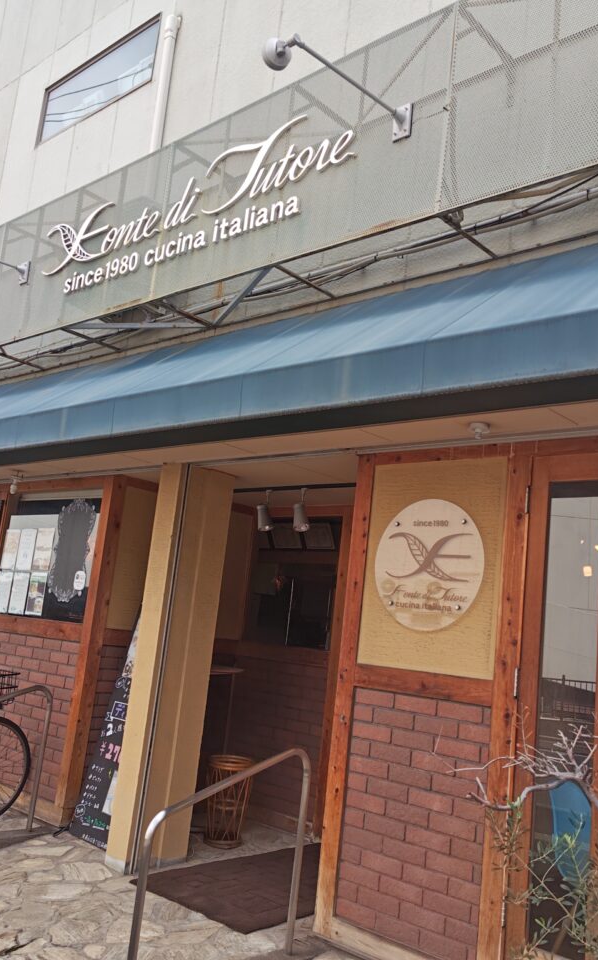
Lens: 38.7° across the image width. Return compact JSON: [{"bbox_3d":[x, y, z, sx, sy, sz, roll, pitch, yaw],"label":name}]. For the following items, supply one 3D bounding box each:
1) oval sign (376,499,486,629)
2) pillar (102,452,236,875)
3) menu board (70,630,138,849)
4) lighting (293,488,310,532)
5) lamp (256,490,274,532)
[{"bbox_3d":[0.570,0.376,3.793,0.580,0.600,0.020,-3,-14,42],"label":"oval sign"},{"bbox_3d":[-0.723,1.044,4.958,0.180,2.240,0.430,-3,-14,42],"label":"pillar"},{"bbox_3d":[-0.993,1.452,5.164,0.480,1.380,0.380,-3,-14,42],"label":"menu board"},{"bbox_3d":[0.023,0.193,5.469,0.110,0.280,0.110,11,-11,-23],"label":"lighting"},{"bbox_3d":[-0.214,0.207,5.683,0.110,0.280,0.110,11,-11,-23],"label":"lamp"}]

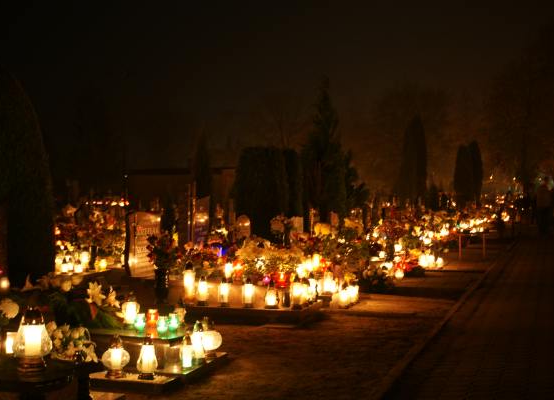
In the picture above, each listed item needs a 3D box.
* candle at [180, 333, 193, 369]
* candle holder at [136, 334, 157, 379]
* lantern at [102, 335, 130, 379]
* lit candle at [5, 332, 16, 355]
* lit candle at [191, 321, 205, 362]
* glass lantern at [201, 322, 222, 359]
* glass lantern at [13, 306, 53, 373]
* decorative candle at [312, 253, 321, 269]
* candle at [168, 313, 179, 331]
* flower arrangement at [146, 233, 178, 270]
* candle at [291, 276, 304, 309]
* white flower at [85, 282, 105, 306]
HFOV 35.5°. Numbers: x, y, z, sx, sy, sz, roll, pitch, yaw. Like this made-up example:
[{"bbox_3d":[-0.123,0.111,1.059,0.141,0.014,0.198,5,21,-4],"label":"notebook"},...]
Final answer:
[{"bbox_3d":[-0.655,1.096,6.270,0.096,0.231,0.096,0,1,0],"label":"candle"},{"bbox_3d":[-0.887,1.078,5.910,0.146,0.305,0.146,0,1,0],"label":"candle holder"},{"bbox_3d":[-1.125,1.094,6.050,0.196,0.286,0.196,0,1,0],"label":"lantern"},{"bbox_3d":[-1.492,0.807,4.876,0.071,0.122,0.071,0,1,0],"label":"lit candle"},{"bbox_3d":[-0.661,1.192,7.300,0.120,0.345,0.120,0,1,-5],"label":"lit candle"},{"bbox_3d":[-0.559,1.195,7.450,0.180,0.345,0.180,0,1,-4],"label":"glass lantern"},{"bbox_3d":[-1.264,0.724,4.500,0.205,0.326,0.205,0,1,0],"label":"glass lantern"},{"bbox_3d":[0.494,0.756,10.835,0.099,0.187,0.099,0,1,0],"label":"decorative candle"},{"bbox_3d":[-0.773,0.921,6.500,0.083,0.133,0.083,0,1,0],"label":"candle"},{"bbox_3d":[-1.348,0.606,10.200,0.400,0.450,0.380,0,1,-18],"label":"flower arrangement"},{"bbox_3d":[0.212,0.955,8.944,0.118,0.315,0.118,0,1,0],"label":"candle"},{"bbox_3d":[-1.413,0.736,6.747,0.153,0.167,0.118,0,1,-14],"label":"white flower"}]

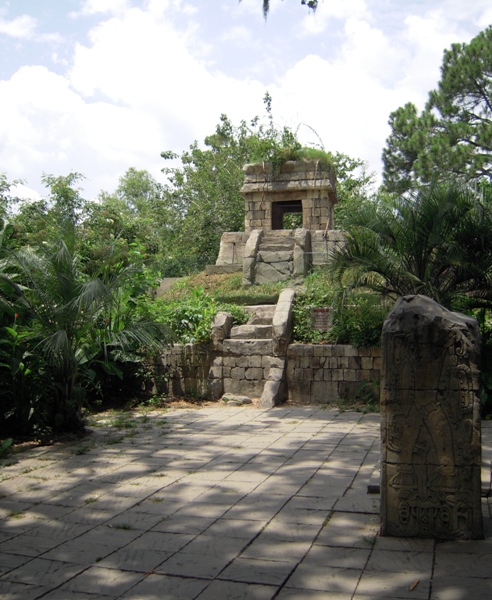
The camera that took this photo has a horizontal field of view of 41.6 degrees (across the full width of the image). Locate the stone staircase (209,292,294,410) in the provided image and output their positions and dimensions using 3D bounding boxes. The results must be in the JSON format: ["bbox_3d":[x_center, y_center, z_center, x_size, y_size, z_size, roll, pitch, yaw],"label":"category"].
[{"bbox_3d":[0.072,1.108,16.164,1.800,2.750,2.800,-1,-3,14],"label":"stone staircase"}]

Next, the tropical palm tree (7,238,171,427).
[{"bbox_3d":[-2.636,0.564,10.900,2.700,3.200,2.500,-1,-3,0],"label":"tropical palm tree"}]

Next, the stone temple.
[{"bbox_3d":[1.365,-2.400,21.420,4.500,4.100,4.200,-1,-3,12],"label":"stone temple"}]

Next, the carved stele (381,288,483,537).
[{"bbox_3d":[1.463,0.912,5.252,0.800,1.900,0.360,-1,-3,9],"label":"carved stele"}]

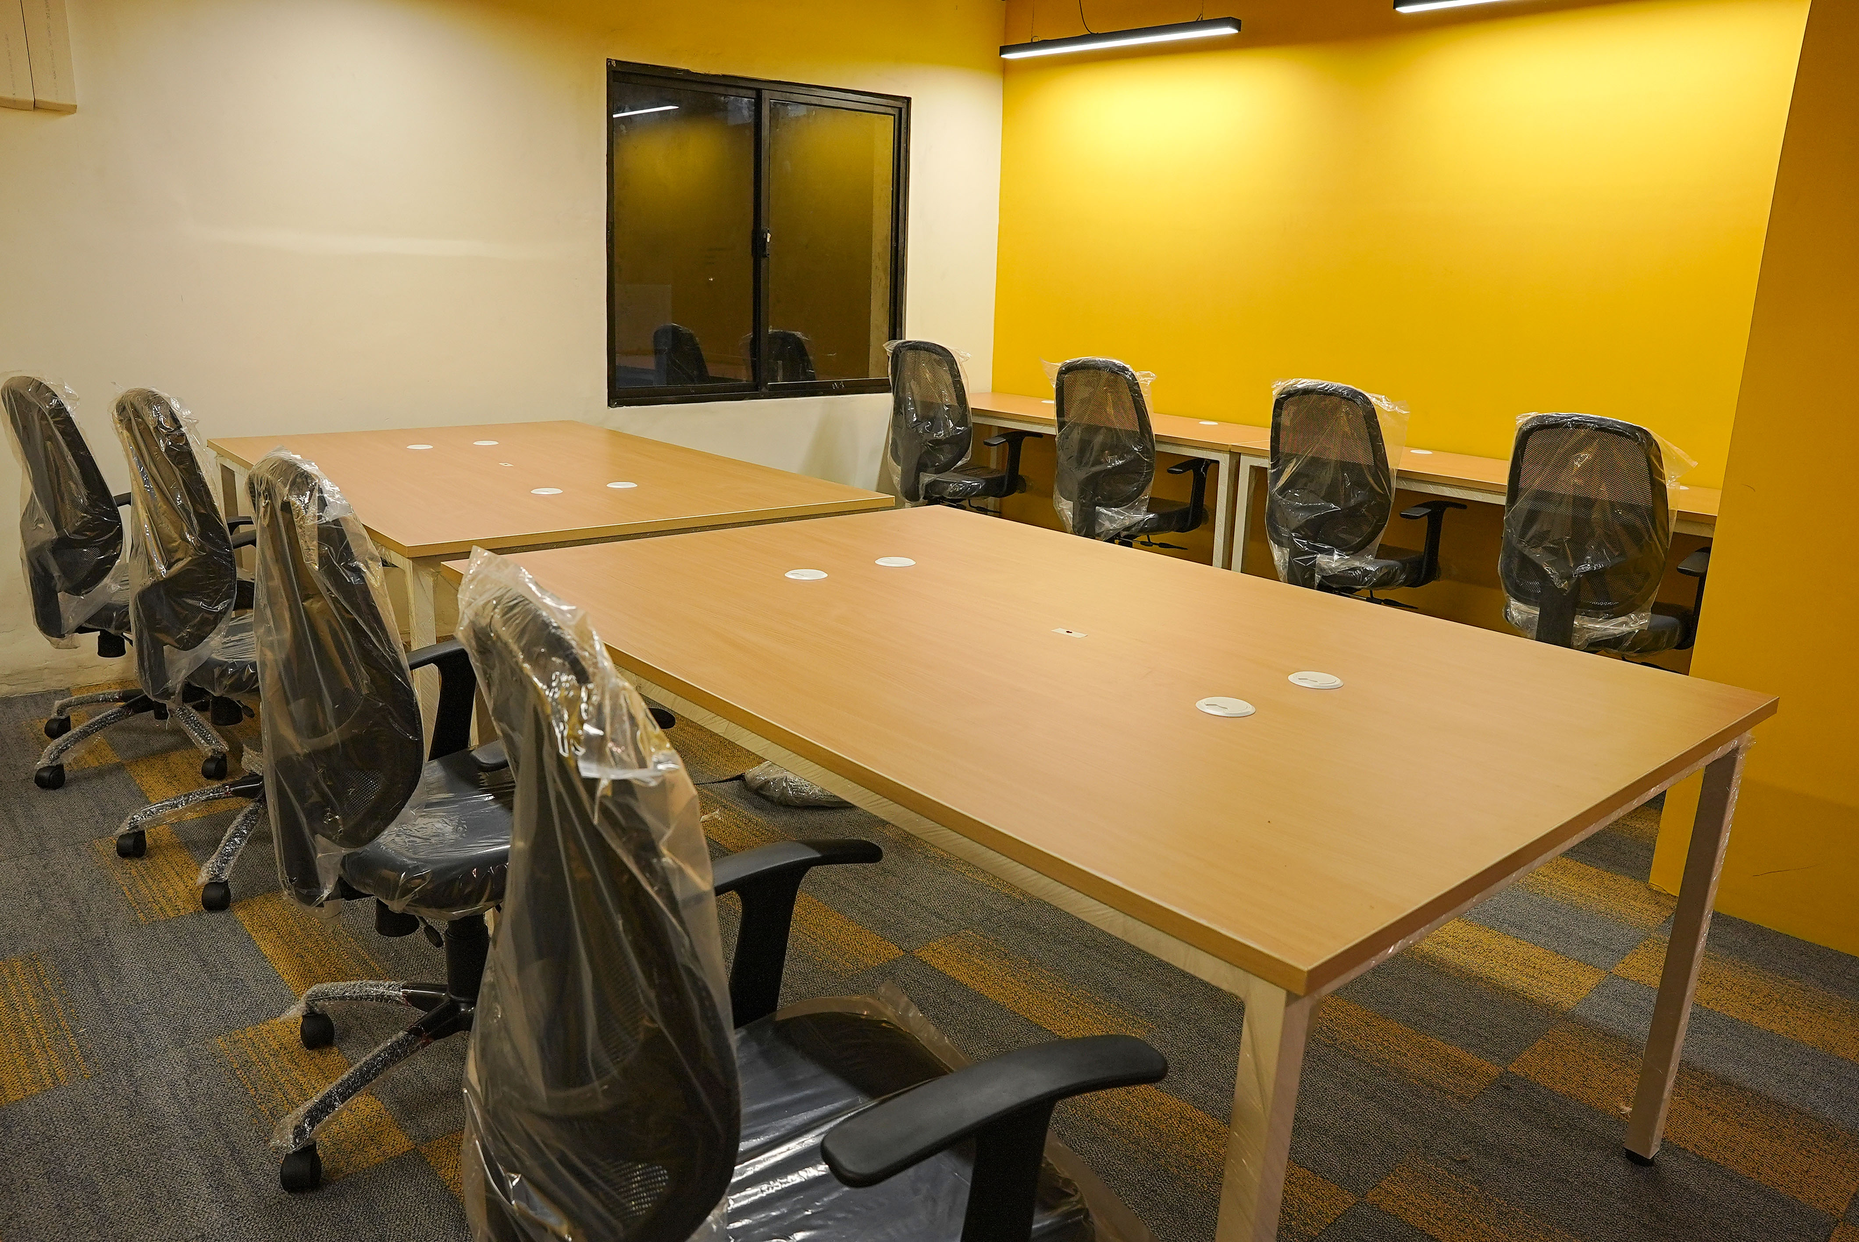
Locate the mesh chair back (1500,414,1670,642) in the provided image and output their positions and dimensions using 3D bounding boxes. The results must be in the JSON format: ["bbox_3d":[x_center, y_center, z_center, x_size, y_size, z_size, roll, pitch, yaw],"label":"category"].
[{"bbox_3d":[1.687,-0.267,3.385,0.150,0.550,0.450,-7,18,-32],"label":"mesh chair back"}]

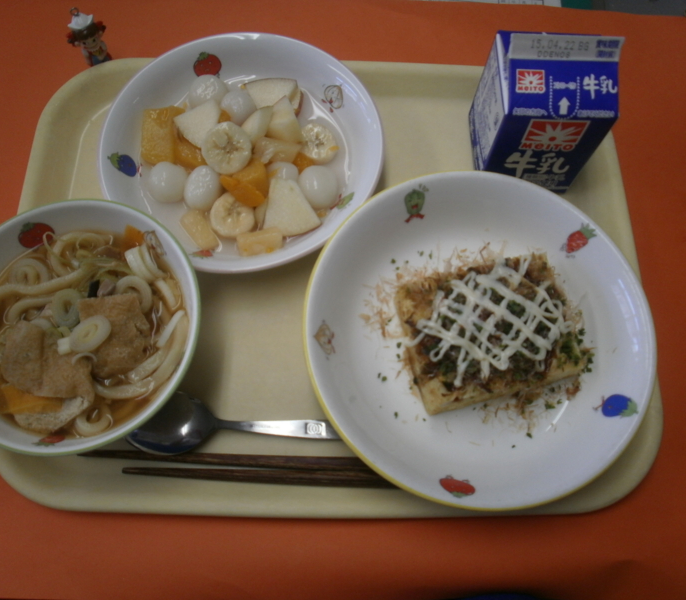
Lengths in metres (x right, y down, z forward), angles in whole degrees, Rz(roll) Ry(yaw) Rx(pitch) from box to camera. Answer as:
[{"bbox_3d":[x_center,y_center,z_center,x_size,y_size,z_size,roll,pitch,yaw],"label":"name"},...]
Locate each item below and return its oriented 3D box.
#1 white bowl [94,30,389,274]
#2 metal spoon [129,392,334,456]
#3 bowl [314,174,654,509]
[{"bbox_3d":[-0.058,-0.082,0.362,0.158,0.040,0.158,0,70,0],"label":"white bowl"},{"bbox_3d":[-0.046,0.067,0.320,0.151,0.019,0.034,3,70,1],"label":"metal spoon"},{"bbox_3d":[0.070,0.020,0.325,0.179,0.041,0.179,0,70,0],"label":"bowl"}]

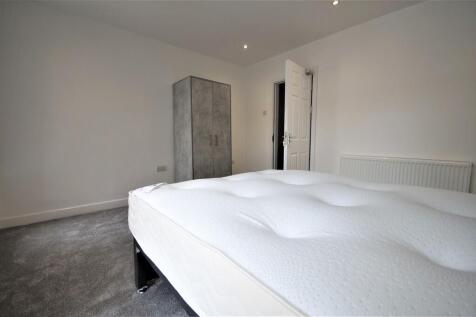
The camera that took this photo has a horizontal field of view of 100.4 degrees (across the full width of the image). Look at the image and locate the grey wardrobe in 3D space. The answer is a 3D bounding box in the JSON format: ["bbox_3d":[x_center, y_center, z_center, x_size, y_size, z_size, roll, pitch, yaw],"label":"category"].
[{"bbox_3d":[-0.564,-0.278,3.235,0.723,1.798,0.551,-5,7,-42],"label":"grey wardrobe"}]

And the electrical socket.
[{"bbox_3d":[-1.188,0.156,3.084,0.146,0.086,0.012,-5,7,-42],"label":"electrical socket"}]

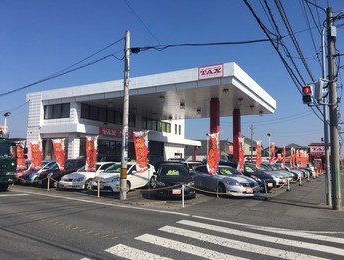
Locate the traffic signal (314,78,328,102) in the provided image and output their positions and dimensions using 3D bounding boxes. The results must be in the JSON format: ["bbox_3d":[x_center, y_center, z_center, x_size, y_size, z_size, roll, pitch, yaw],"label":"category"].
[{"bbox_3d":[5.648,-1.497,10.997,0.400,0.820,0.420,-1,-6,17],"label":"traffic signal"}]

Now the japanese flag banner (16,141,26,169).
[{"bbox_3d":[-9.994,1.721,19.200,0.600,1.850,0.180,4,-7,-27],"label":"japanese flag banner"}]

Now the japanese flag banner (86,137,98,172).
[{"bbox_3d":[-4.092,1.250,14.800,0.600,1.800,0.120,2,-5,-14],"label":"japanese flag banner"}]

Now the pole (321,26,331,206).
[{"bbox_3d":[6.092,-0.626,11.483,0.200,7.127,0.200,1,-5,0],"label":"pole"}]

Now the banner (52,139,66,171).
[{"bbox_3d":[-6.205,1.406,16.000,0.620,1.800,0.120,2,-5,-14],"label":"banner"}]

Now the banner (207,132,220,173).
[{"bbox_3d":[1.888,1.083,13.200,0.560,1.860,0.200,5,-7,-30],"label":"banner"}]

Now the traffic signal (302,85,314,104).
[{"bbox_3d":[5.386,-1.396,11.506,0.400,0.780,0.320,-2,-7,31],"label":"traffic signal"}]

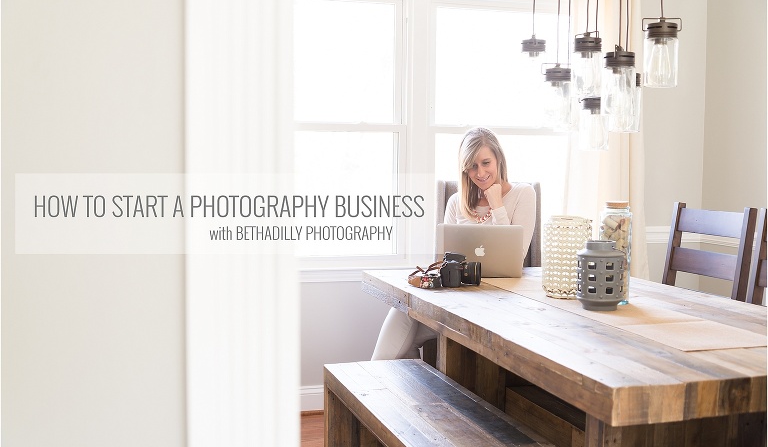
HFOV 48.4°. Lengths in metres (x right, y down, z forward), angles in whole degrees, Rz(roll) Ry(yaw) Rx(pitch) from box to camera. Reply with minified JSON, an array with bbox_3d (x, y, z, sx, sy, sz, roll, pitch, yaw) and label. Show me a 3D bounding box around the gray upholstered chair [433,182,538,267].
[{"bbox_3d":[0.487,0.367,3.746,0.495,1.110,0.620,0,4,-5],"label":"gray upholstered chair"}]

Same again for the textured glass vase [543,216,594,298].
[{"bbox_3d":[0.576,0.104,2.682,0.156,0.248,0.156,0,4,0],"label":"textured glass vase"}]

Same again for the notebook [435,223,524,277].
[{"bbox_3d":[0.357,0.098,3.306,0.325,0.210,0.307,0,4,-2],"label":"notebook"}]

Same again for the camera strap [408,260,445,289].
[{"bbox_3d":[0.142,0.171,2.912,0.128,0.086,0.120,0,4,0],"label":"camera strap"}]

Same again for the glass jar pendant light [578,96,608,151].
[{"bbox_3d":[0.671,-0.322,2.730,0.097,0.168,0.097,0,4,0],"label":"glass jar pendant light"}]

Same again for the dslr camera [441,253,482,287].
[{"bbox_3d":[0.278,0.159,3.045,0.153,0.121,0.140,1,4,4],"label":"dslr camera"}]

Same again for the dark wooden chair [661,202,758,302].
[{"bbox_3d":[1.034,0.444,3.247,0.540,1.020,0.465,-1,4,-16],"label":"dark wooden chair"}]

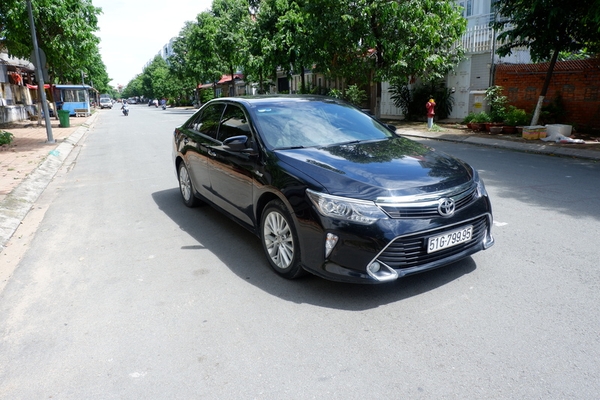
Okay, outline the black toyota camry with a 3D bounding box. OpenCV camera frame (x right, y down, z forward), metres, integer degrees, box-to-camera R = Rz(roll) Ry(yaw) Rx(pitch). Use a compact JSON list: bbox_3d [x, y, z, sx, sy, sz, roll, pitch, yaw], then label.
[{"bbox_3d":[-0.158,-0.482,4.755,1.900,1.475,4.850,-9,16,-29],"label":"black toyota camry"}]

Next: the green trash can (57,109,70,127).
[{"bbox_3d":[-12.101,-4.184,20.536,0.580,0.950,0.520,-7,16,-23],"label":"green trash can"}]

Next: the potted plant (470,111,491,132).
[{"bbox_3d":[6.235,-2.718,13.817,0.680,0.750,0.680,-7,16,-23],"label":"potted plant"}]

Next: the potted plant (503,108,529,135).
[{"bbox_3d":[6.833,-2.515,12.655,0.830,0.900,0.830,-7,16,-23],"label":"potted plant"}]

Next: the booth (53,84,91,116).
[{"bbox_3d":[-20.743,-9.092,36.552,2.900,2.700,2.300,-7,16,-23],"label":"booth"}]

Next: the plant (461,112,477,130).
[{"bbox_3d":[6.188,-2.890,14.690,0.550,0.640,0.550,-7,16,-23],"label":"plant"}]

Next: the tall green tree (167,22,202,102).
[{"bbox_3d":[-15.702,-18.912,55.828,5.200,11.900,5.200,-7,16,-23],"label":"tall green tree"}]

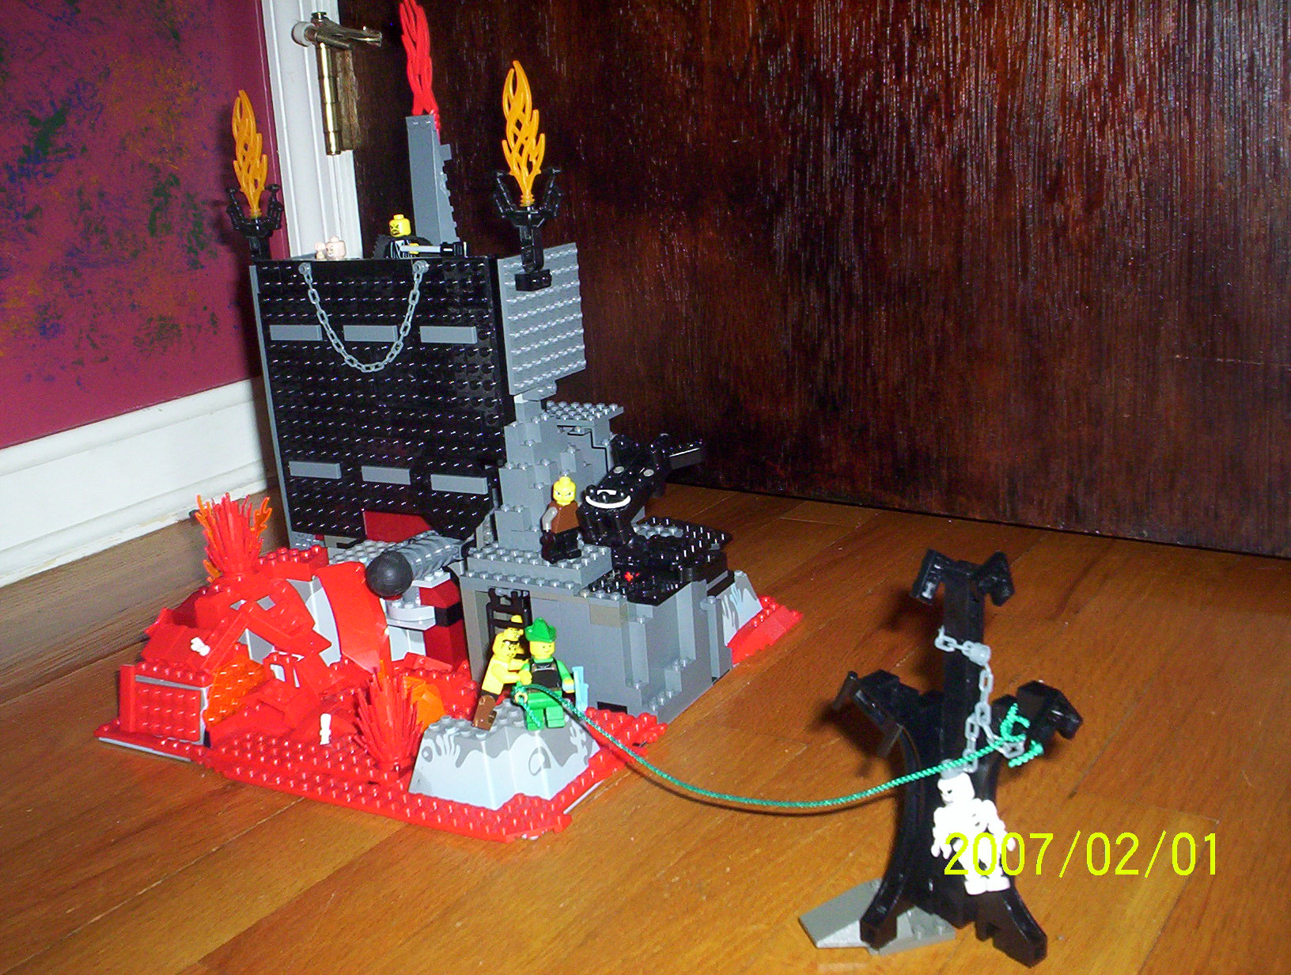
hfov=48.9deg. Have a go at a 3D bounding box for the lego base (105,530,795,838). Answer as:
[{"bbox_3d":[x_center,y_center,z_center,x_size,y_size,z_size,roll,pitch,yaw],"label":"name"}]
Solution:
[{"bbox_3d":[-0.097,0.062,0.724,0.266,0.078,0.278,4,17,29],"label":"lego base"}]

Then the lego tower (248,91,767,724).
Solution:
[{"bbox_3d":[-0.073,-0.048,0.728,0.232,0.282,0.156,4,17,29],"label":"lego tower"}]

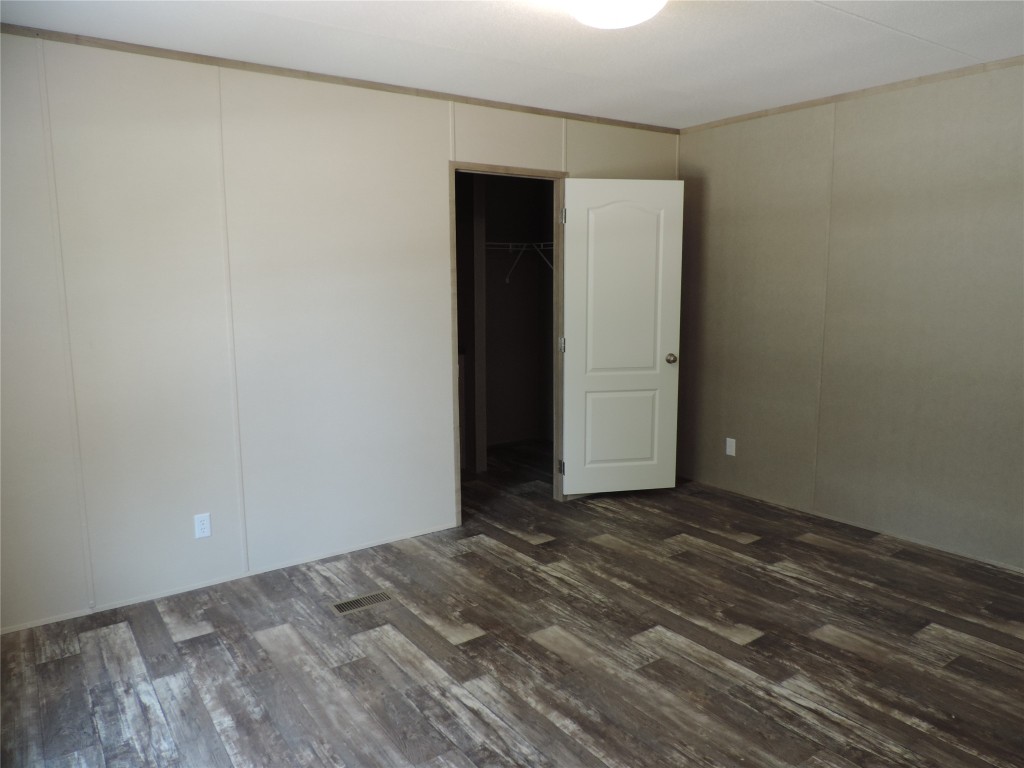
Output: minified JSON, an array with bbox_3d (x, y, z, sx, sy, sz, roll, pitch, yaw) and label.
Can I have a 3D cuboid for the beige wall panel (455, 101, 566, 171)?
[{"bbox_3d":[-0.006,-1.427,4.164,0.796,0.319,0.030,-6,10,-34],"label":"beige wall panel"}]

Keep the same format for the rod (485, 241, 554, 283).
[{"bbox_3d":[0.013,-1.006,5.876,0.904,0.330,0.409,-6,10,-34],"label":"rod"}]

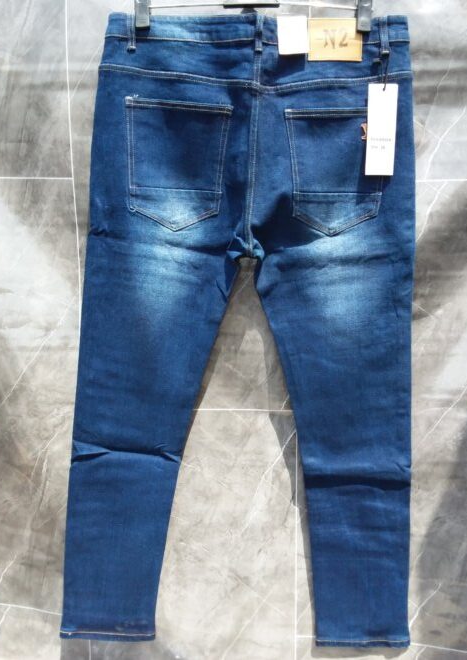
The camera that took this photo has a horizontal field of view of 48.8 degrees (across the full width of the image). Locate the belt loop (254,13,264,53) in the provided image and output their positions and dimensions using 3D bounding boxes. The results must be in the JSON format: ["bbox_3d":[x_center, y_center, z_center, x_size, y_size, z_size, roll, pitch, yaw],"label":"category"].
[{"bbox_3d":[0.038,-0.436,0.755,0.014,0.055,0.008,0,8,0],"label":"belt loop"}]

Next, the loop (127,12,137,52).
[{"bbox_3d":[-0.151,-0.439,0.760,0.014,0.055,0.008,0,8,0],"label":"loop"}]

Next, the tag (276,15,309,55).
[{"bbox_3d":[0.086,-0.430,0.750,0.045,0.055,0.003,0,8,0],"label":"tag"}]

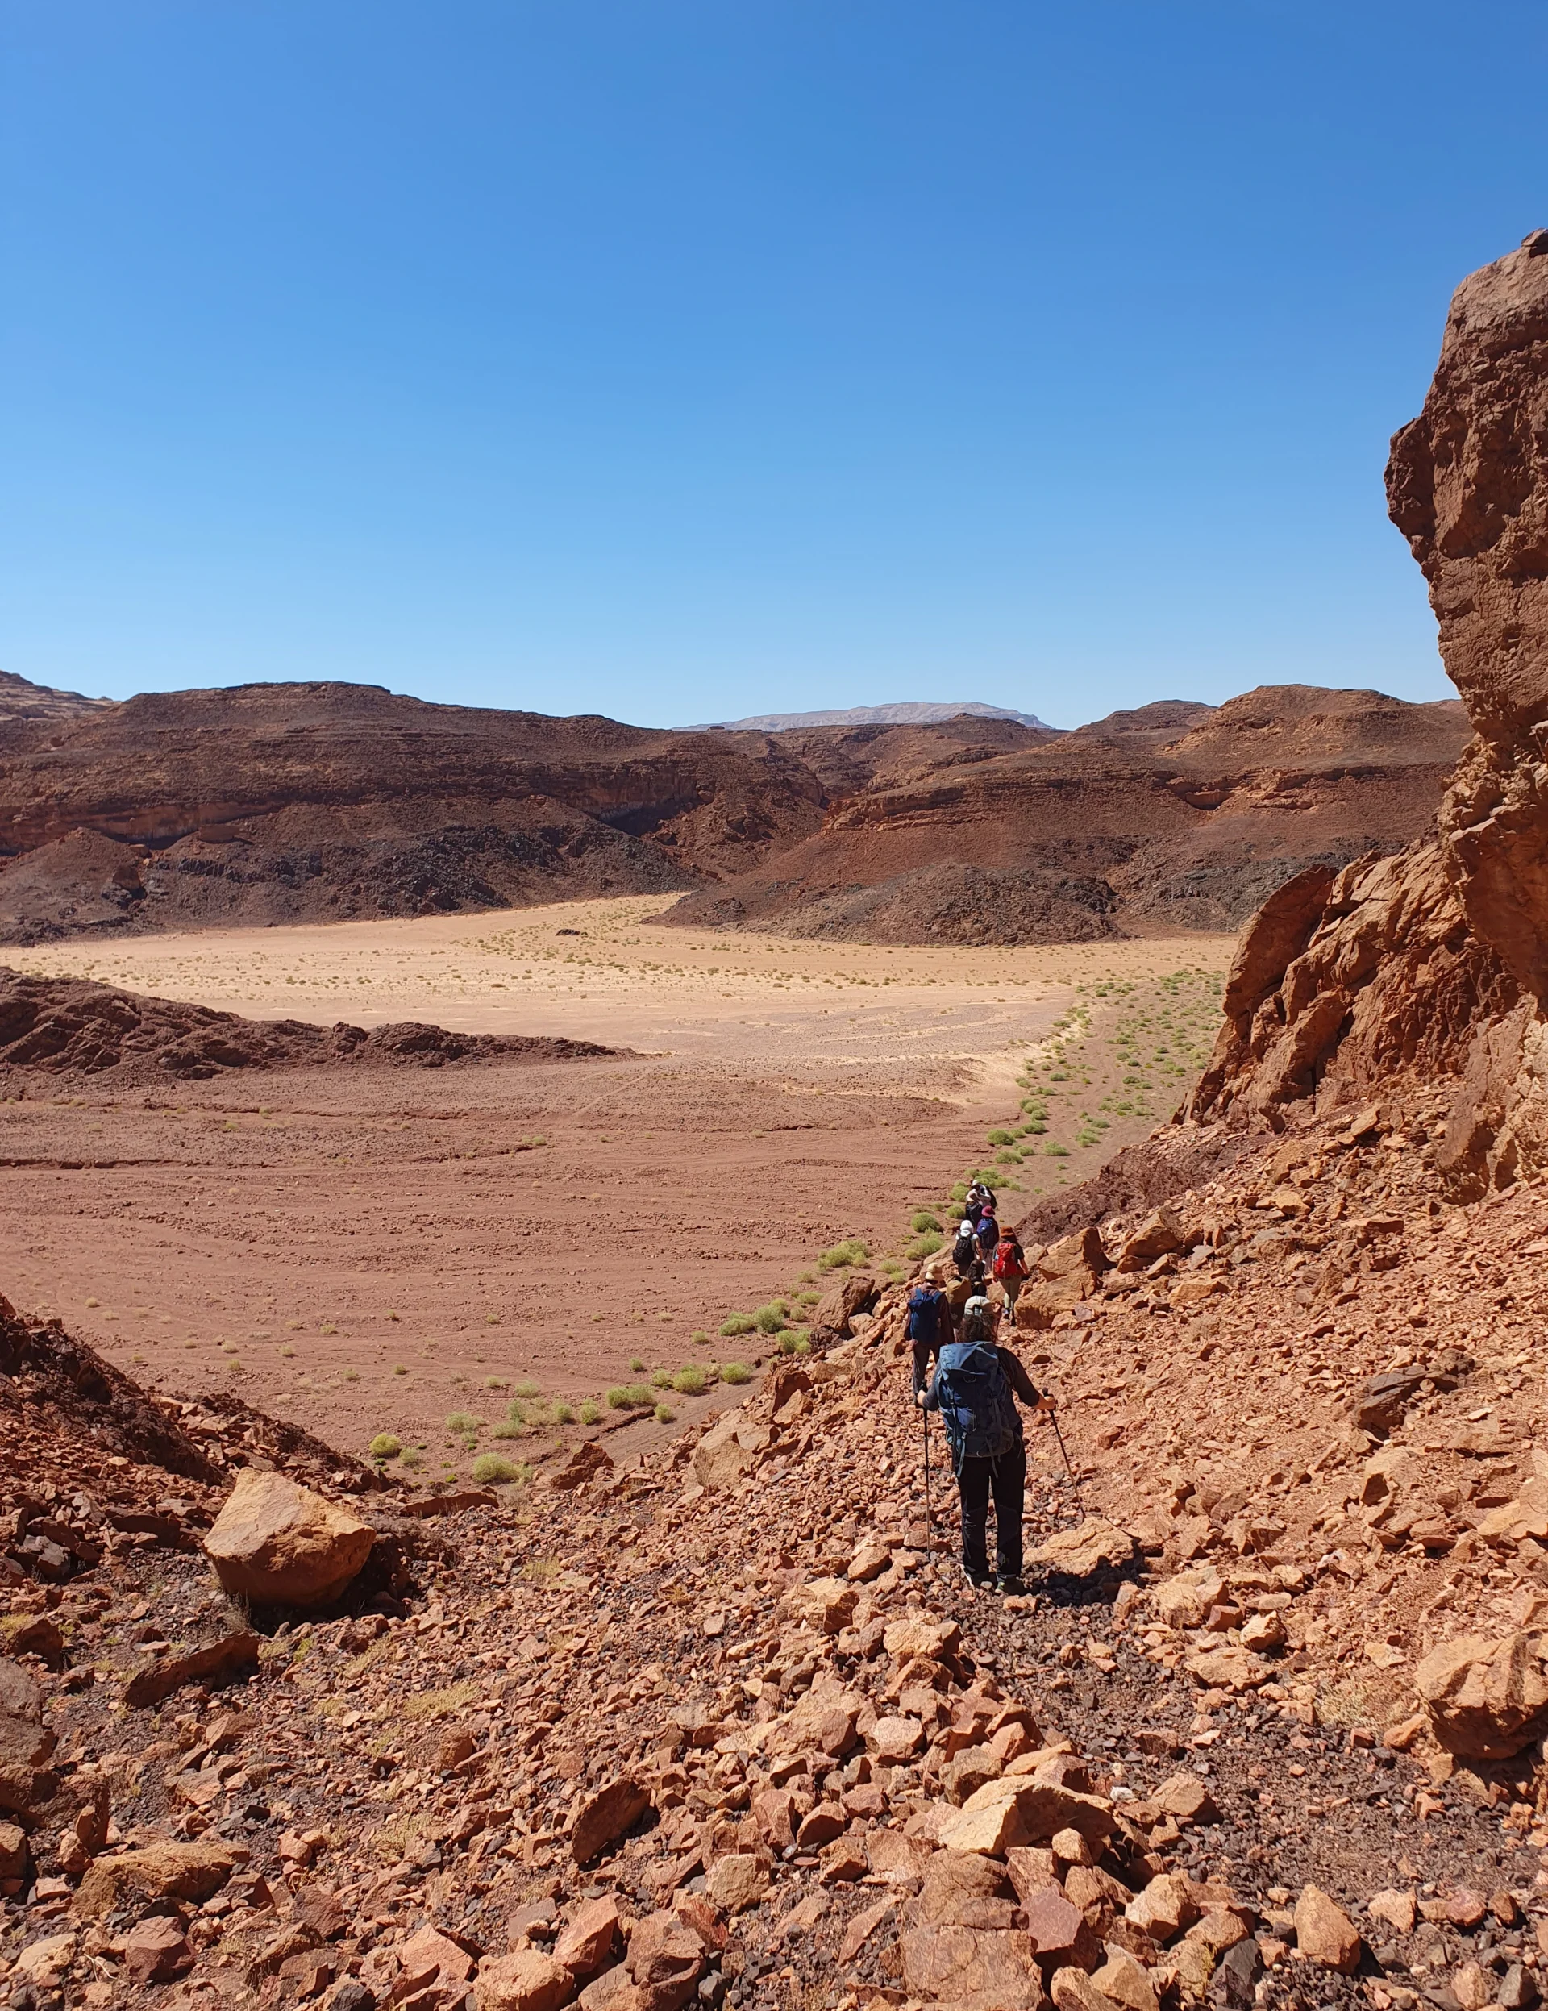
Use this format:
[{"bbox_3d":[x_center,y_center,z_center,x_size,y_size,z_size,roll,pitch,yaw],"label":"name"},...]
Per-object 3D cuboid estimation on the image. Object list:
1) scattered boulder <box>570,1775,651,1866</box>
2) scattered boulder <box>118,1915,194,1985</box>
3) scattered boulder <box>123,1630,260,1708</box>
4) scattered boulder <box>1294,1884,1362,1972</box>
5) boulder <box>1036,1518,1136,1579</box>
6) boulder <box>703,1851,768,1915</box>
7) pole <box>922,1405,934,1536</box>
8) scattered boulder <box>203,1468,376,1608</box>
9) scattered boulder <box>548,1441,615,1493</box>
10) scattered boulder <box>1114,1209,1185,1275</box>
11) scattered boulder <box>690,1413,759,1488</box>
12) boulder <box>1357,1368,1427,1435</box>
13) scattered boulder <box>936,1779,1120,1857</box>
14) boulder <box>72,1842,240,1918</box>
[{"bbox_3d":[-0.653,3.255,6.200,0.340,0.310,0.230,-4,6,-36],"label":"scattered boulder"},{"bbox_3d":[-2.312,3.533,5.800,0.280,0.200,0.220,-3,6,-33],"label":"scattered boulder"},{"bbox_3d":[-3.825,4.360,10.200,0.880,0.340,0.400,-4,6,-39],"label":"scattered boulder"},{"bbox_3d":[1.340,2.225,3.749,0.150,0.160,0.150,1,5,15],"label":"scattered boulder"},{"bbox_3d":[1.832,3.212,9.151,0.540,0.220,0.380,2,5,20],"label":"boulder"},{"bbox_3d":[-0.100,2.323,4.109,0.160,0.130,0.130,0,5,0],"label":"boulder"},{"bbox_3d":[0.891,2.730,9.045,0.040,1.150,0.050,-3,11,0],"label":"pole"},{"bbox_3d":[-4.427,4.858,14.200,1.481,1.108,1.185,-3,6,-28],"label":"scattered boulder"},{"bbox_3d":[-2.361,5.650,19.000,0.780,0.591,0.585,-2,5,-17],"label":"scattered boulder"},{"bbox_3d":[6.687,4.213,27.650,1.150,0.900,0.850,-1,5,-15],"label":"scattered boulder"},{"bbox_3d":[-0.532,4.821,16.762,0.680,0.680,0.550,-1,5,-15],"label":"scattered boulder"},{"bbox_3d":[3.425,2.195,8.600,0.380,0.310,0.300,0,5,2],"label":"boulder"},{"bbox_3d":[0.722,2.309,4.409,0.450,0.170,0.240,1,5,10],"label":"scattered boulder"},{"bbox_3d":[-2.586,3.653,6.500,0.650,0.210,0.330,-3,6,-31],"label":"boulder"}]

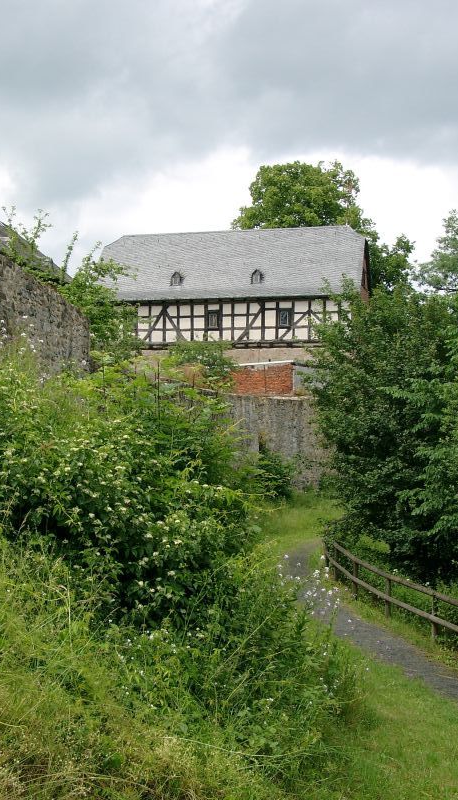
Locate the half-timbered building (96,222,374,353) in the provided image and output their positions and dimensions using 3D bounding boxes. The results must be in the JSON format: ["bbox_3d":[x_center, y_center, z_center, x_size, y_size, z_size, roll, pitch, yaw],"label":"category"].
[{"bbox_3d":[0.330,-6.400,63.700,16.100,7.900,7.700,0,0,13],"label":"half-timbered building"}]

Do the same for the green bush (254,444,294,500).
[{"bbox_3d":[2.050,3.330,48.500,1.900,2.500,1.800,0,0,0],"label":"green bush"}]

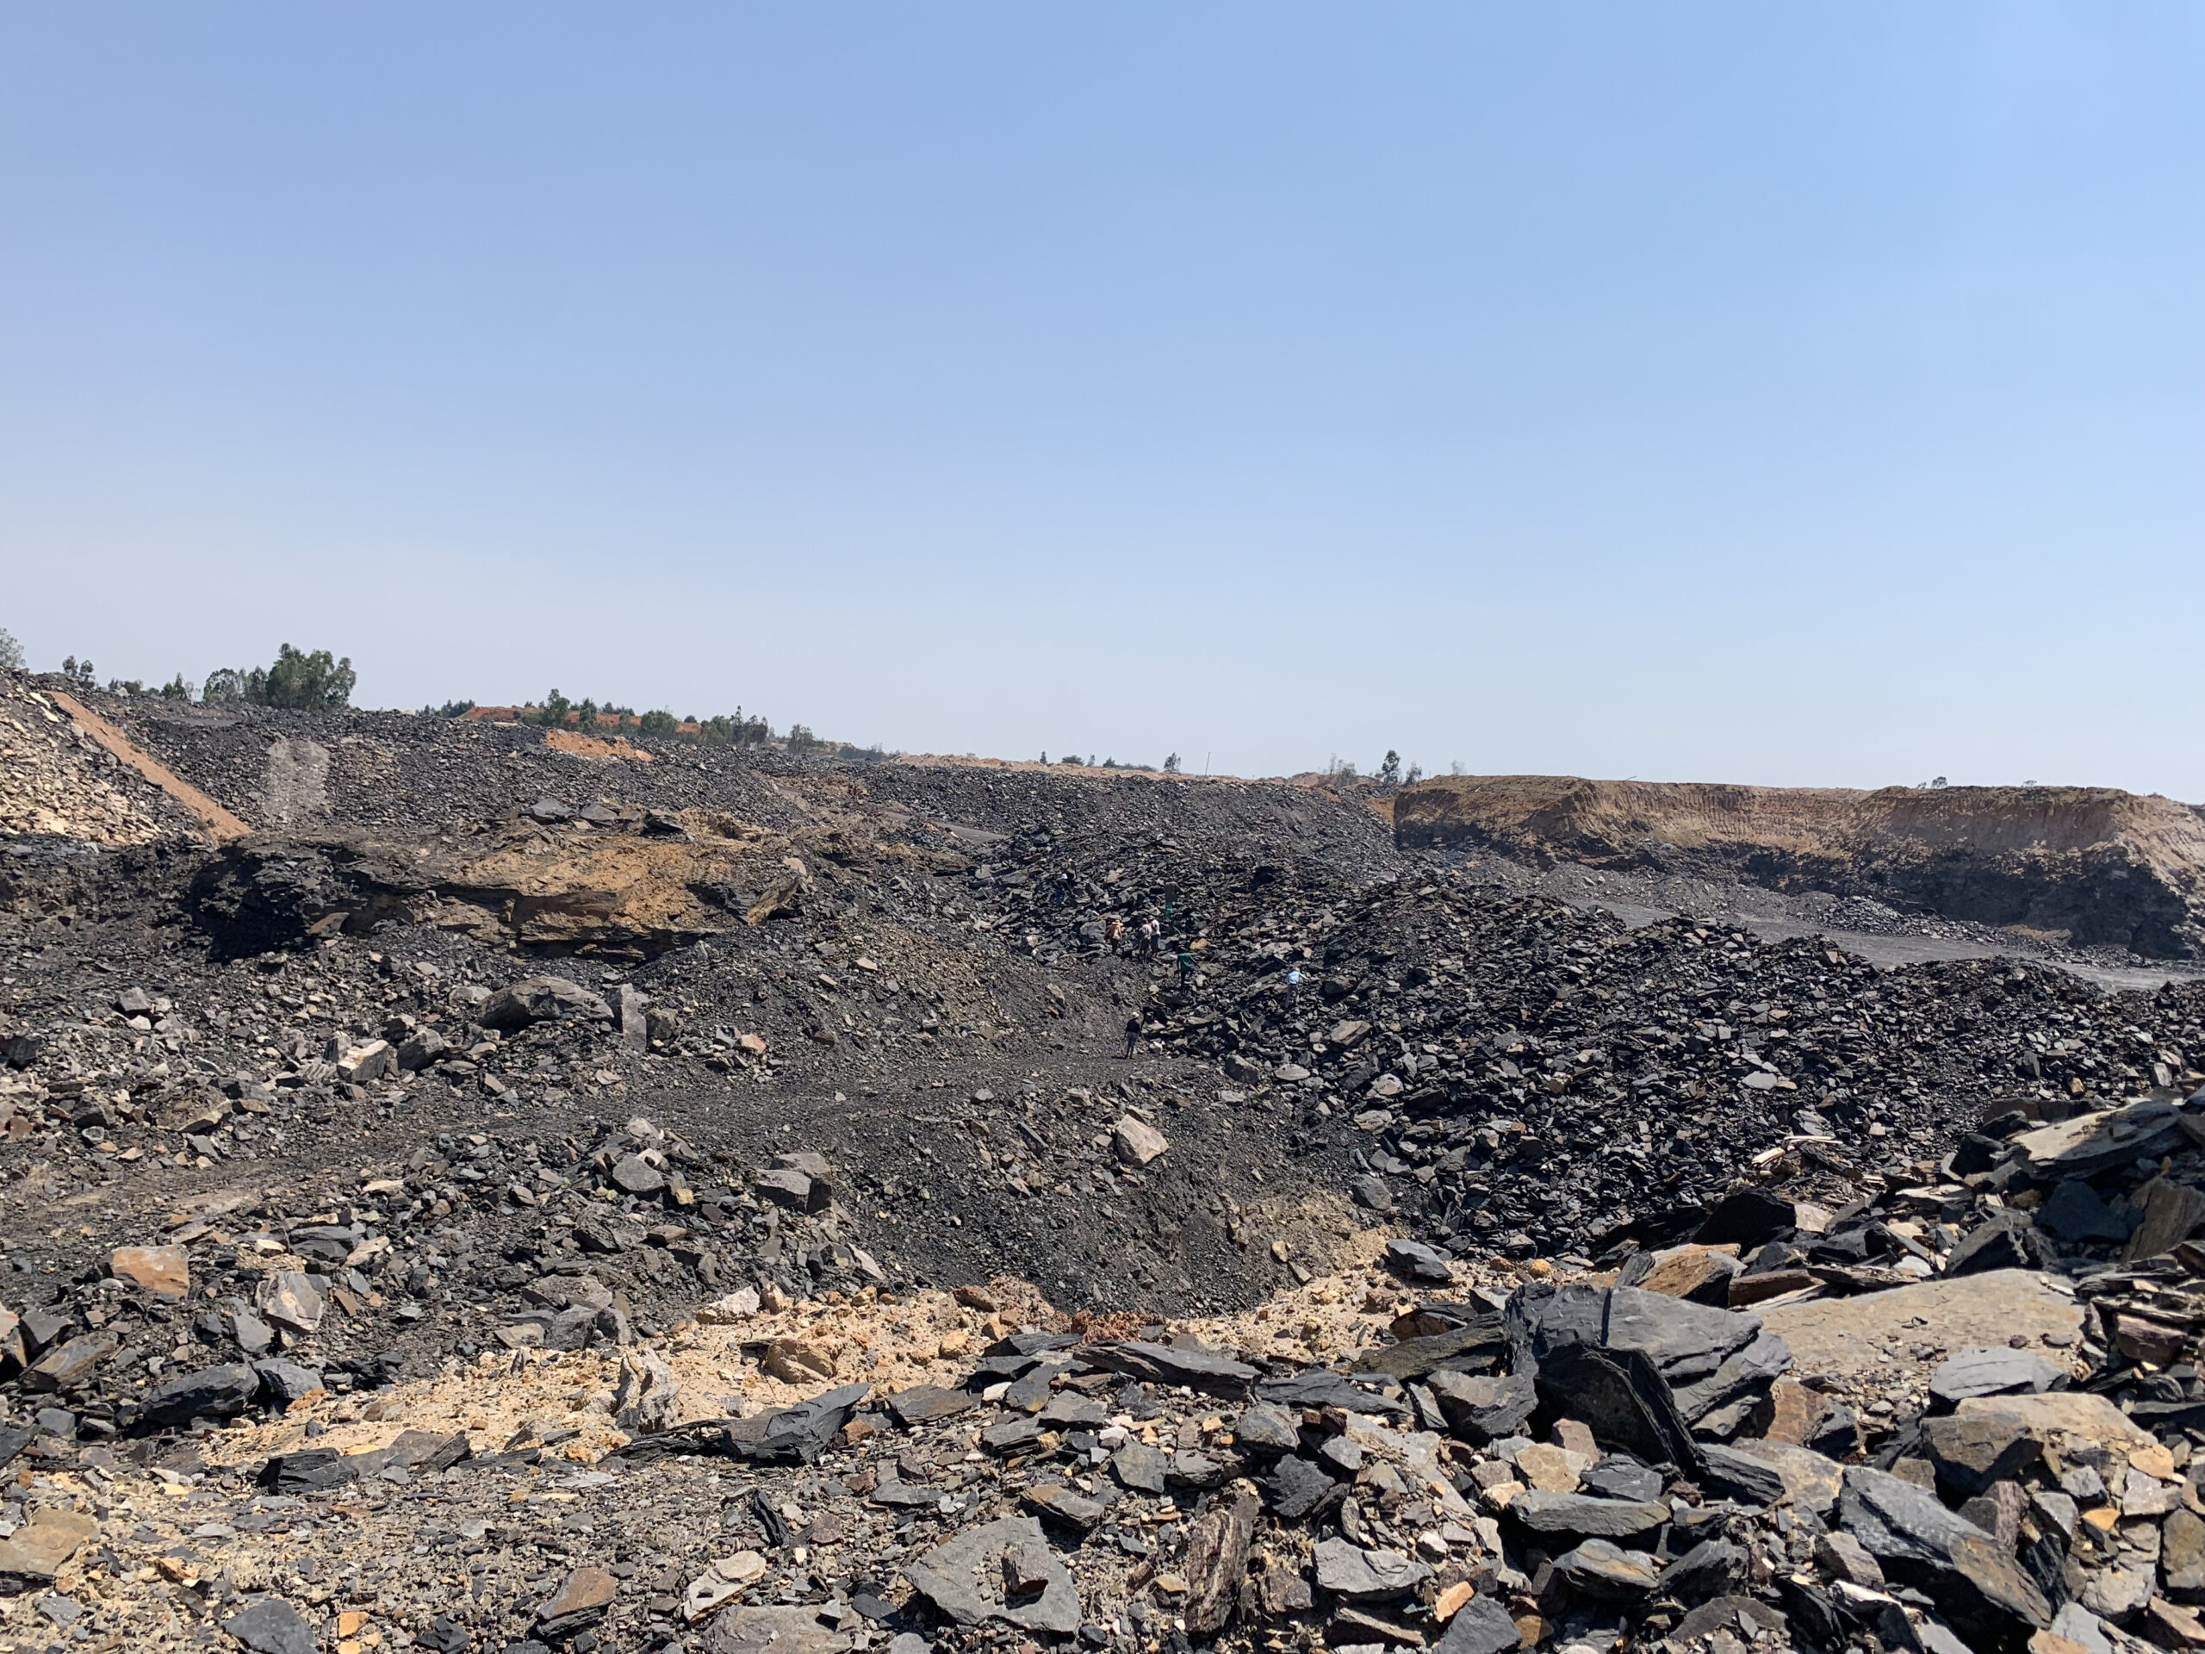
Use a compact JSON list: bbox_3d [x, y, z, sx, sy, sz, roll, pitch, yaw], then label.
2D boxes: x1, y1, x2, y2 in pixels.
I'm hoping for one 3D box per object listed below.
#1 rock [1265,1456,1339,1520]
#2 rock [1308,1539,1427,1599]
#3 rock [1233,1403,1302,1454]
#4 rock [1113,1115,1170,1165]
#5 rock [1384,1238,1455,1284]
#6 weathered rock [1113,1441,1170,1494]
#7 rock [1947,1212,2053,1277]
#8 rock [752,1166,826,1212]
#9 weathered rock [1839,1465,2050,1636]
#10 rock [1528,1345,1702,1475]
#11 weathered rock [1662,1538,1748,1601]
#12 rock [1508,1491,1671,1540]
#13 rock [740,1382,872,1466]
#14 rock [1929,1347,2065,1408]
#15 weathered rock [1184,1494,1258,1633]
[{"bbox_3d":[0.510,1.694,4.250,0.159,0.118,0.125,0,2,-15],"label":"rock"},{"bbox_3d":[0.633,1.746,3.900,0.275,0.085,0.180,0,2,9],"label":"rock"},{"bbox_3d":[0.479,1.745,4.800,0.200,0.120,0.160,0,2,6],"label":"rock"},{"bbox_3d":[1.098,9.062,48.000,1.600,1.200,1.200,0,2,1],"label":"rock"},{"bbox_3d":[1.914,2.621,10.000,0.420,0.200,0.280,0,2,11],"label":"rock"},{"bbox_3d":[0.105,1.739,4.500,0.150,0.090,0.140,0,2,1],"label":"weathered rock"},{"bbox_3d":[3.686,1.708,6.800,0.340,0.211,0.272,0,2,-19],"label":"rock"},{"bbox_3d":[-5.862,6.764,31.000,1.155,0.689,0.924,0,2,15],"label":"rock"},{"bbox_3d":[2.258,1.933,4.450,0.542,0.139,0.232,22,14,35],"label":"weathered rock"},{"bbox_3d":[1.850,2.103,6.000,0.560,0.370,0.270,1,2,32],"label":"rock"},{"bbox_3d":[1.364,1.677,3.750,0.182,0.074,0.115,1,2,25],"label":"weathered rock"},{"bbox_3d":[1.184,1.684,4.050,0.371,0.069,0.147,1,1,0],"label":"rock"},{"bbox_3d":[-0.869,1.730,4.800,0.390,0.190,0.240,0,2,-10],"label":"rock"},{"bbox_3d":[3.458,2.127,6.400,0.470,0.130,0.300,0,2,19],"label":"rock"},{"bbox_3d":[0.293,1.785,4.050,0.166,0.186,0.393,1,2,8],"label":"weathered rock"}]

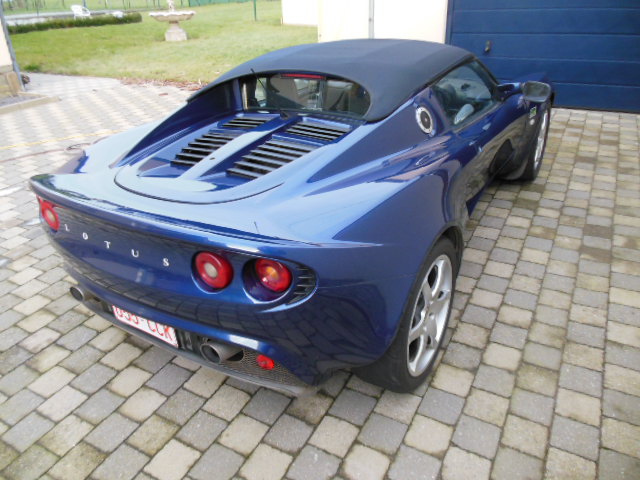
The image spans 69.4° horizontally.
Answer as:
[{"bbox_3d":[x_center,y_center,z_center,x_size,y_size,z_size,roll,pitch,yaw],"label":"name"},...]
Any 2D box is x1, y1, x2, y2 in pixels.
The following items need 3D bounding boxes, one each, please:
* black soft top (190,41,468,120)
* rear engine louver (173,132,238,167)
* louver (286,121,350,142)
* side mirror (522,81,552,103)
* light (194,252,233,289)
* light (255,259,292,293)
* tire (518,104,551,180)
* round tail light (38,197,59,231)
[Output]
[{"bbox_3d":[0.008,-0.810,2.282,1.180,0.200,0.980,14,33,30],"label":"black soft top"},{"bbox_3d":[-0.498,-0.396,1.995,0.235,0.040,0.320,14,40,30],"label":"rear engine louver"},{"bbox_3d":[-0.014,-0.468,1.986,0.250,0.035,0.155,14,40,30],"label":"louver"},{"bbox_3d":[1.218,-0.827,2.591,0.155,0.110,0.085,18,36,36],"label":"side mirror"},{"bbox_3d":[-0.294,0.079,1.299,0.120,0.120,0.060,10,32,26],"label":"light"},{"bbox_3d":[-0.126,0.093,1.259,0.118,0.118,0.065,9,32,24],"label":"light"},{"bbox_3d":[1.561,-0.735,3.445,0.180,0.598,0.598,14,33,30],"label":"tire"},{"bbox_3d":[-0.999,-0.092,1.720,0.120,0.120,0.060,15,34,33],"label":"round tail light"}]

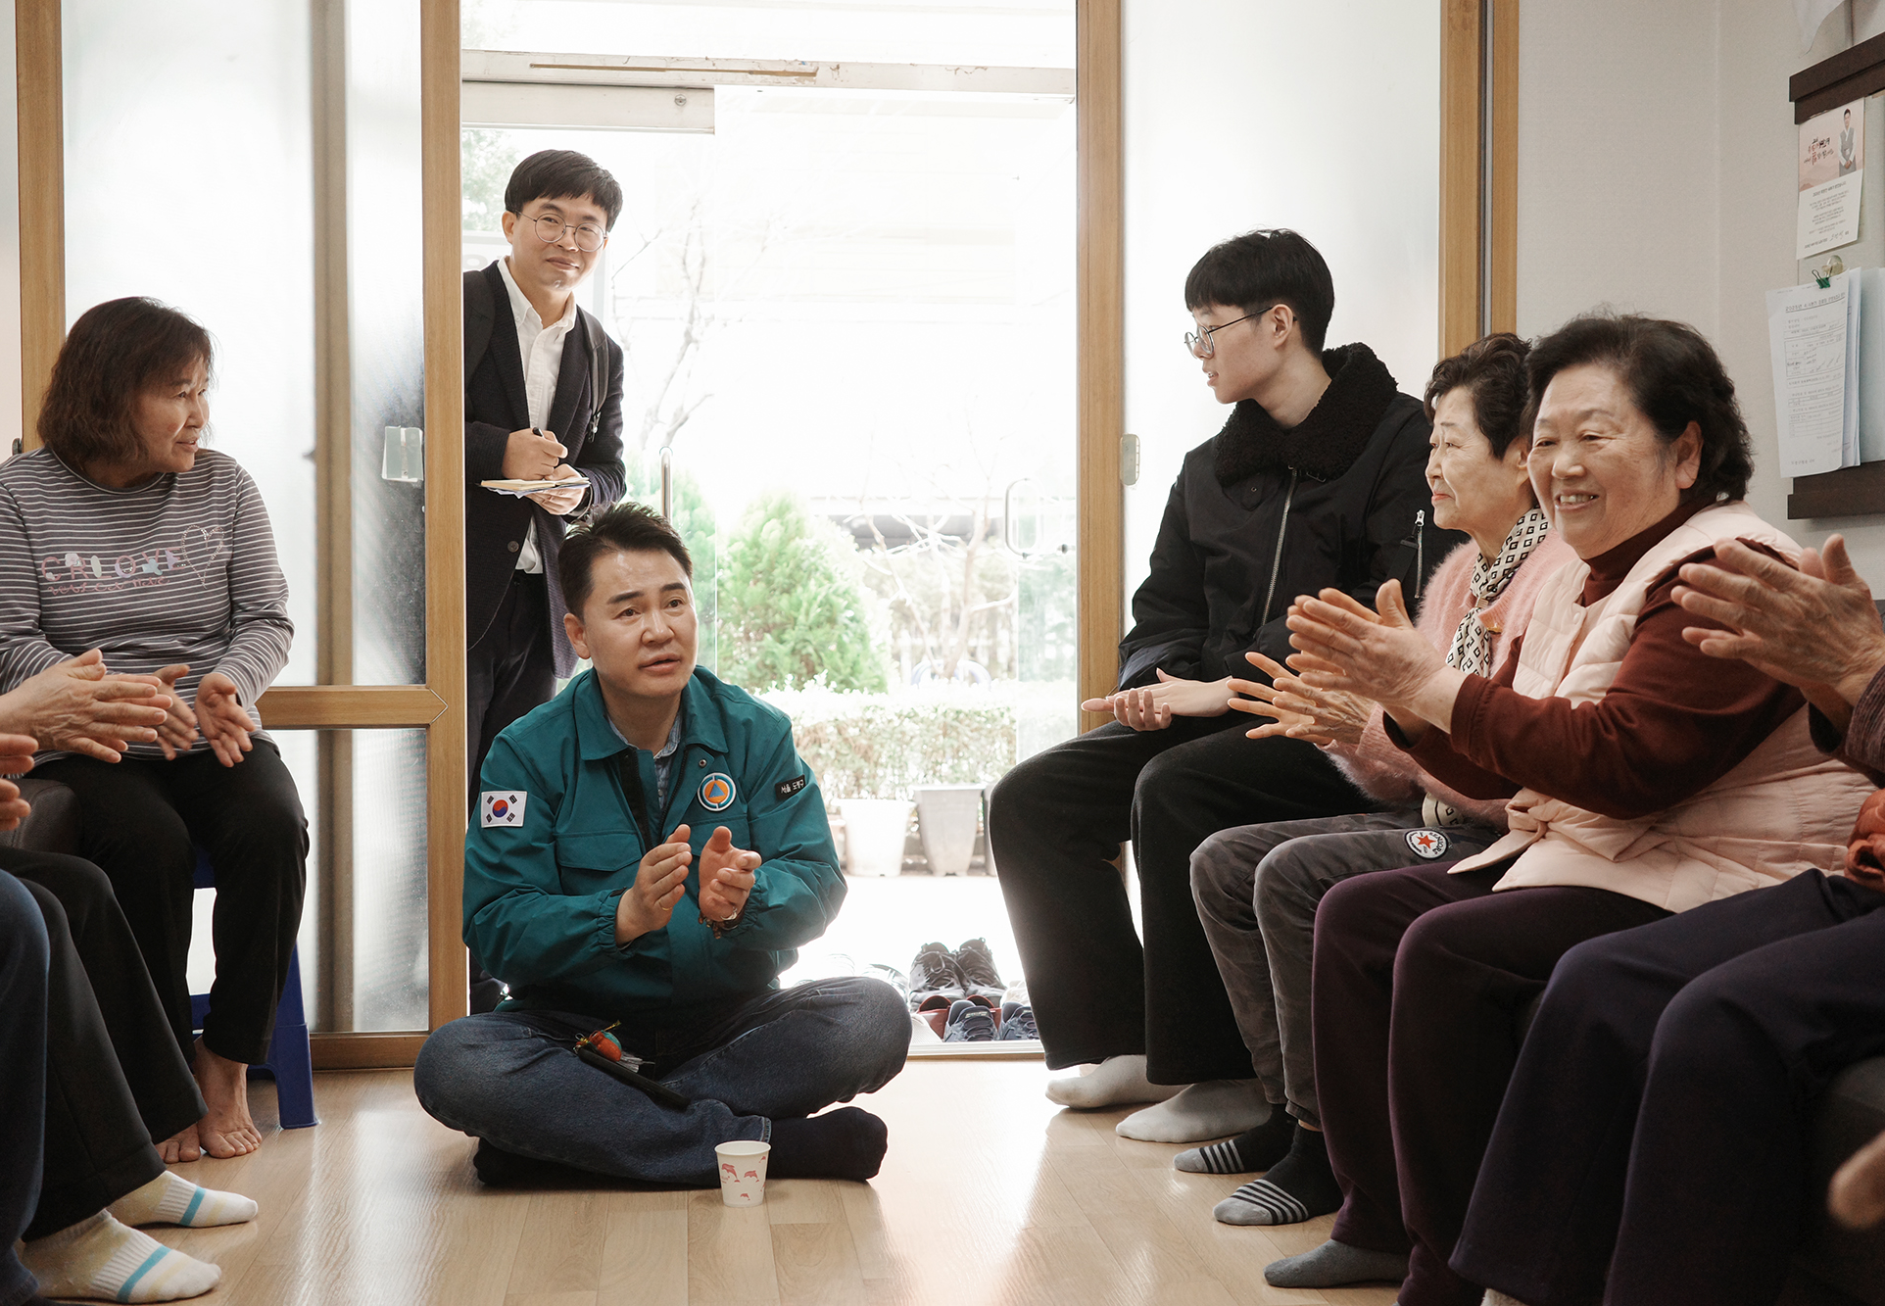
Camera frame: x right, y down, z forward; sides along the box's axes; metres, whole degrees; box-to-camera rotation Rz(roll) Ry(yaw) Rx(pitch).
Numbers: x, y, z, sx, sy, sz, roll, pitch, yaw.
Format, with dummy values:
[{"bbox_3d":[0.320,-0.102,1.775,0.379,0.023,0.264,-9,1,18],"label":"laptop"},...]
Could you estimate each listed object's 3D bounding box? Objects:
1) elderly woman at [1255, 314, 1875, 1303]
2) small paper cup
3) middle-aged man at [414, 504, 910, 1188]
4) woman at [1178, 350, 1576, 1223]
[{"bbox_3d":[0.695,0.164,2.297,0.660,1.060,0.520,-1,1,-20],"label":"elderly woman"},{"bbox_3d":[-0.247,0.648,2.709,0.070,0.072,0.070,0,1,0],"label":"small paper cup"},{"bbox_3d":[-0.390,0.233,3.049,0.670,0.885,0.620,0,1,-12],"label":"middle-aged man"},{"bbox_3d":[0.640,0.143,2.737,0.660,1.080,0.490,0,1,-16],"label":"woman"}]

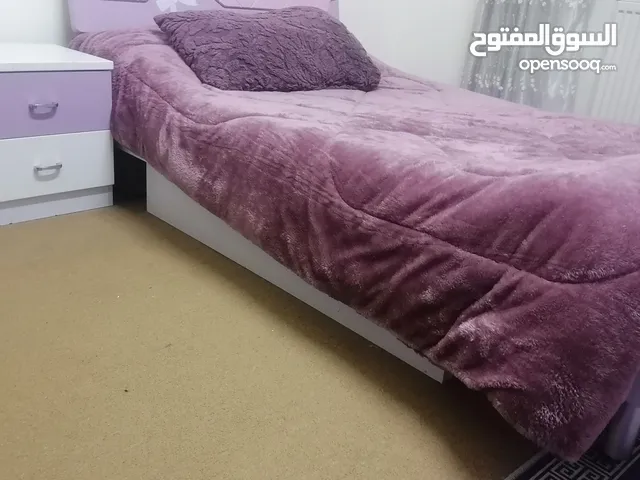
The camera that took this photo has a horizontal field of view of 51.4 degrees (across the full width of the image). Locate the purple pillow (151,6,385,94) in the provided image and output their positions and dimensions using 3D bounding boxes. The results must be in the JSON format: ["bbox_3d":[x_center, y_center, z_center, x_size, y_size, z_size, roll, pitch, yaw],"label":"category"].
[{"bbox_3d":[-0.148,-0.632,2.210,0.670,0.170,0.440,-10,54,-33],"label":"purple pillow"}]

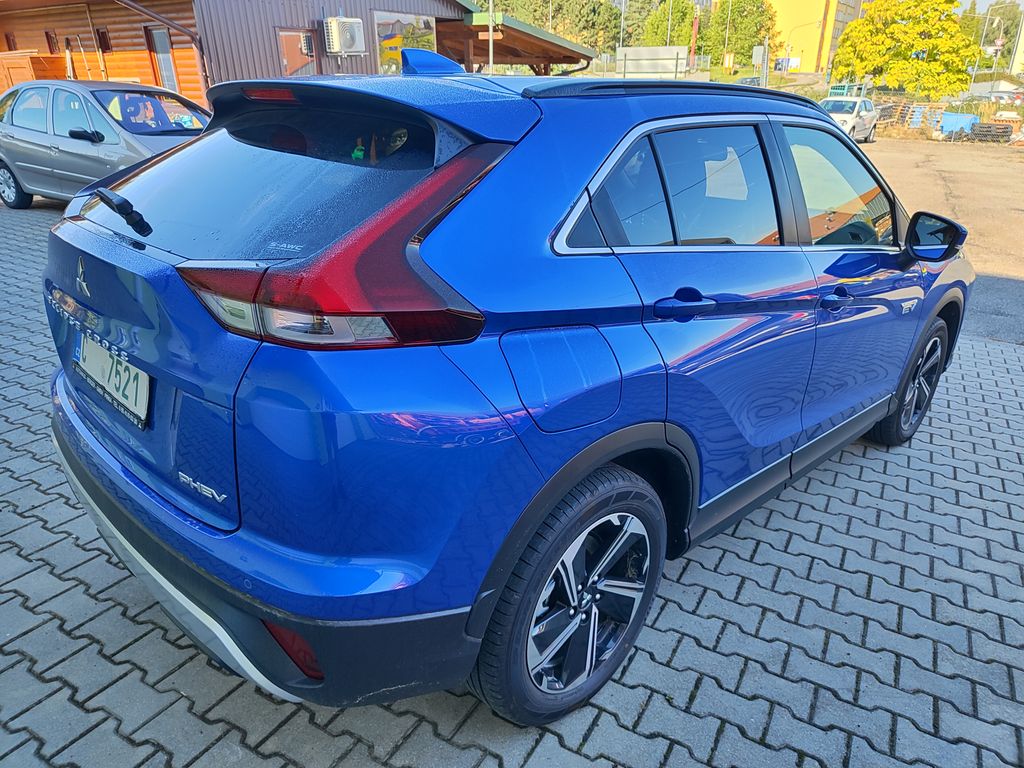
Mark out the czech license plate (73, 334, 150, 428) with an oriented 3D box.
[{"bbox_3d":[-0.956,-0.034,1.616,0.020,0.120,0.525,-2,17,-46],"label":"czech license plate"}]

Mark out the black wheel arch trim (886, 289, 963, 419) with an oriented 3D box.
[{"bbox_3d":[2.104,-0.212,3.444,1.020,0.530,0.100,-16,28,-42],"label":"black wheel arch trim"}]

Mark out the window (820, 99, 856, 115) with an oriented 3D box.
[{"bbox_3d":[11.242,-9.567,23.500,1.320,0.460,0.550,16,26,35],"label":"window"}]

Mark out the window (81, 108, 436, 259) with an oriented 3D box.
[{"bbox_3d":[-0.687,-0.503,1.681,1.150,0.100,0.560,22,59,41],"label":"window"}]

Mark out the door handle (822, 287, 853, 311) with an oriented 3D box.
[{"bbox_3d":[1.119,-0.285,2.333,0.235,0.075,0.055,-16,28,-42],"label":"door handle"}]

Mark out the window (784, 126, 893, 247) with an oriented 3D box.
[{"bbox_3d":[1.215,-0.694,2.470,0.840,0.435,0.060,-16,5,-42],"label":"window"}]

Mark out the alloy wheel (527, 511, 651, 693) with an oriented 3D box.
[{"bbox_3d":[0.154,0.546,1.827,0.488,0.488,0.170,-16,27,-41],"label":"alloy wheel"}]

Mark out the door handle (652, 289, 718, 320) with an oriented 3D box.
[{"bbox_3d":[0.428,-0.189,1.684,0.275,0.065,0.055,-9,22,-44],"label":"door handle"}]

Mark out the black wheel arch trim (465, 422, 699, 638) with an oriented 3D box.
[{"bbox_3d":[0.203,0.323,1.669,0.920,0.480,0.100,-16,28,-42],"label":"black wheel arch trim"}]

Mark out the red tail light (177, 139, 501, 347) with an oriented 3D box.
[{"bbox_3d":[-0.249,-0.271,1.248,0.600,0.340,0.400,-16,27,-41],"label":"red tail light"}]

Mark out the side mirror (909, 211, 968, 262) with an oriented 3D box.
[{"bbox_3d":[1.635,-0.569,2.626,0.150,0.185,0.220,-16,27,-41],"label":"side mirror"}]

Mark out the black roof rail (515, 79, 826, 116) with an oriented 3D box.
[{"bbox_3d":[0.611,-0.857,2.053,1.630,0.110,0.070,-16,27,-41],"label":"black roof rail"}]

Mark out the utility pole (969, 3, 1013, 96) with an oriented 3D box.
[{"bbox_3d":[42.719,-29.708,60.831,1.746,7.400,0.300,13,27,30],"label":"utility pole"}]

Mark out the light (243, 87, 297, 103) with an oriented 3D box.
[{"bbox_3d":[-0.599,-0.713,1.684,0.035,0.035,0.280,-16,28,-42],"label":"light"}]

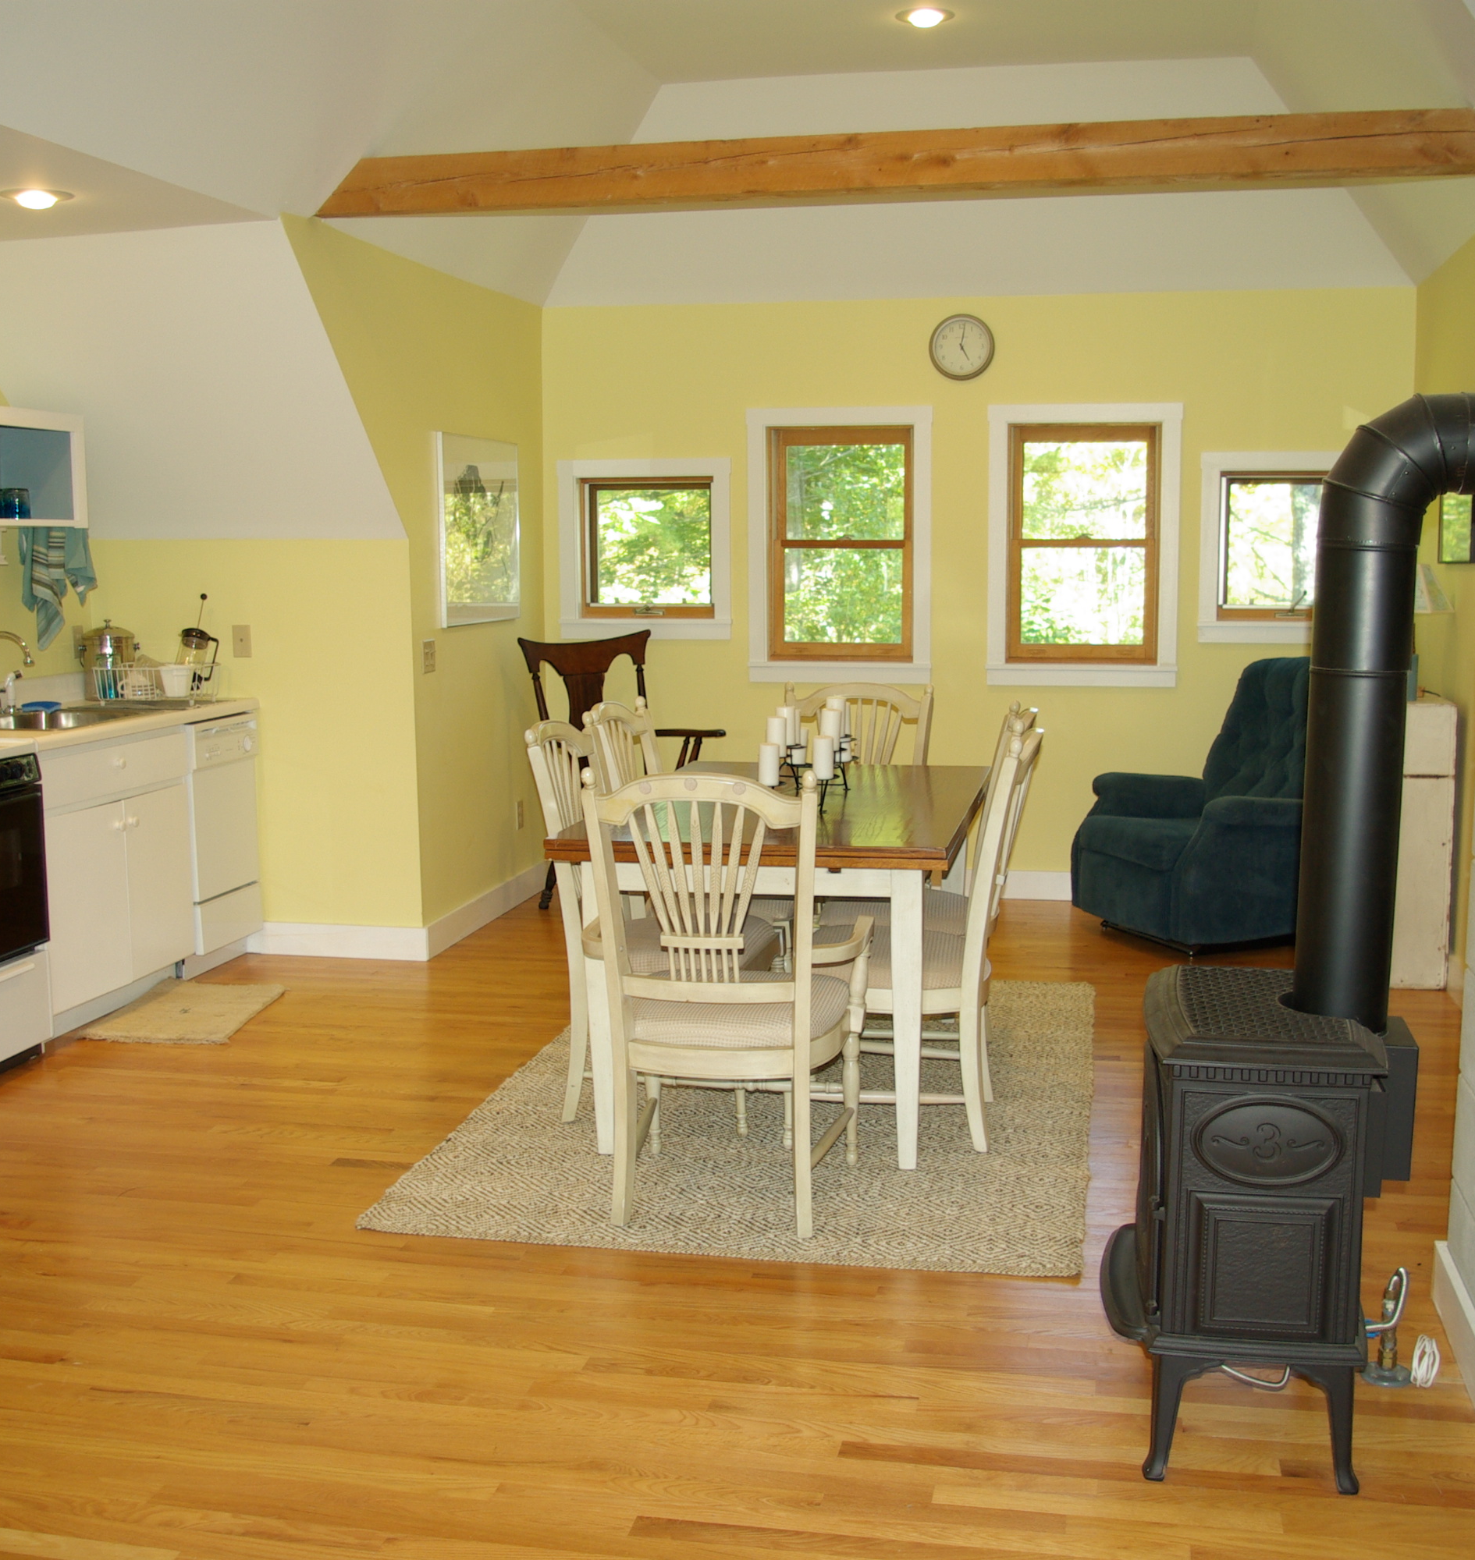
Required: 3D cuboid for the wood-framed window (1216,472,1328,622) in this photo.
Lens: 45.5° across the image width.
[{"bbox_3d":[2.193,-0.919,6.926,0.570,0.585,0.080,1,8,9],"label":"wood-framed window"}]

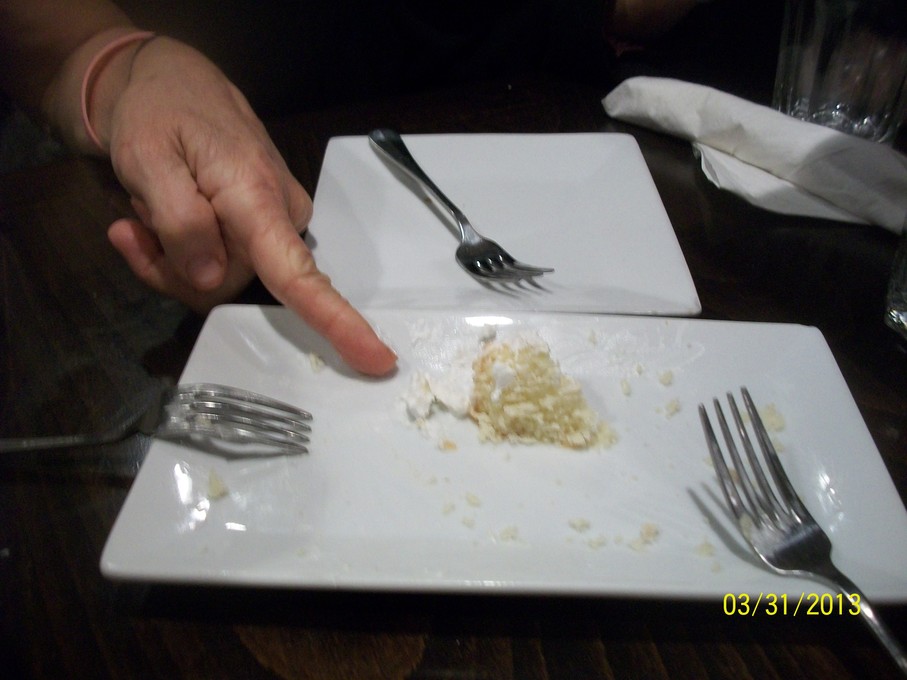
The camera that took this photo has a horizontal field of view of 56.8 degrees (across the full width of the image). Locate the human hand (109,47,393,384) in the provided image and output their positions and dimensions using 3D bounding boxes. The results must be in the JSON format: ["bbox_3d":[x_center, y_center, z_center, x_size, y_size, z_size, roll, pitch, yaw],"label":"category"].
[{"bbox_3d":[-0.102,-0.055,0.370,0.190,0.068,0.085,47,53,9],"label":"human hand"}]

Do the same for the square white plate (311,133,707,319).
[{"bbox_3d":[0.019,-0.064,0.467,0.193,0.021,0.189,0,39,0],"label":"square white plate"}]

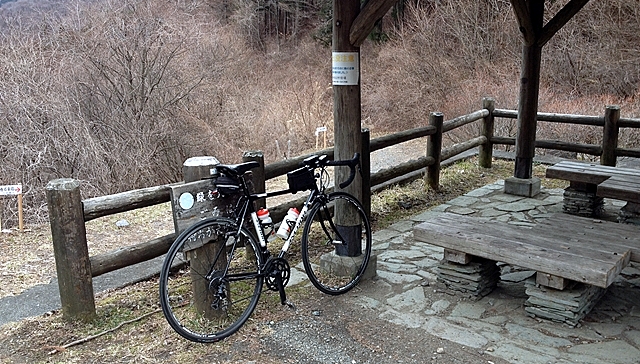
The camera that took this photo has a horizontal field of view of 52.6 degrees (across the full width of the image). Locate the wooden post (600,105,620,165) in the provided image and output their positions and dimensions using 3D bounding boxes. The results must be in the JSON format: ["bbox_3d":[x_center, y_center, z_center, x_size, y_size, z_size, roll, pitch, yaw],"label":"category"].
[{"bbox_3d":[3.253,-0.457,7.240,0.160,0.765,0.160,-1,13,0],"label":"wooden post"}]

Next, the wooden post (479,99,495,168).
[{"bbox_3d":[1.992,-0.576,7.710,0.145,0.824,0.145,-1,13,0],"label":"wooden post"}]

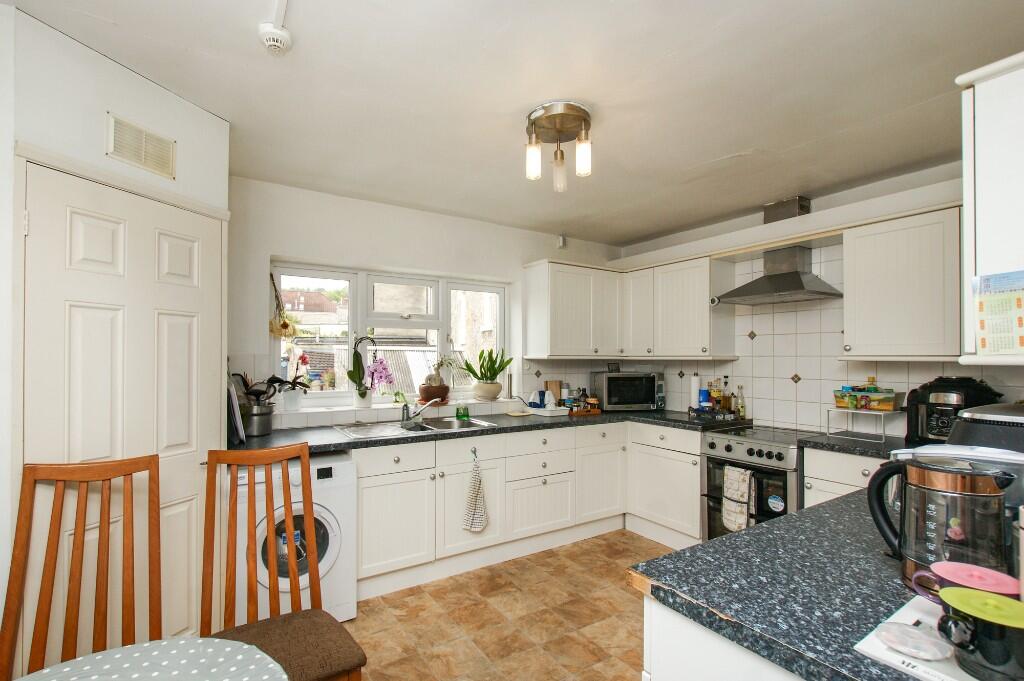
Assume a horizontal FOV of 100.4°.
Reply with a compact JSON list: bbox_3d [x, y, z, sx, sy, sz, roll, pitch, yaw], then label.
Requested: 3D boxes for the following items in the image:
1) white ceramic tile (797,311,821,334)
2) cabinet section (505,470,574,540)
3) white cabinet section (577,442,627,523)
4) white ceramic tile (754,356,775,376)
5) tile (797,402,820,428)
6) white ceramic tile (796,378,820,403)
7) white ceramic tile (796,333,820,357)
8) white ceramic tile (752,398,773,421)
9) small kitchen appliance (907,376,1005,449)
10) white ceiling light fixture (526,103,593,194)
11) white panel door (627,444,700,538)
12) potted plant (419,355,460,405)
[{"bbox_3d":[2.004,-0.124,2.880,0.010,0.150,0.150,1,-2,-31],"label":"white ceramic tile"},{"bbox_3d":[0.210,1.173,3.030,0.605,0.400,0.022,1,-2,-31],"label":"cabinet section"},{"bbox_3d":[0.679,1.080,3.250,0.500,0.560,0.020,1,-2,-32],"label":"white cabinet section"},{"bbox_3d":[1.808,0.190,3.065,0.010,0.150,0.148,1,-2,-35],"label":"white ceramic tile"},{"bbox_3d":[1.973,0.491,2.833,0.010,0.150,0.148,1,-2,-35],"label":"tile"},{"bbox_3d":[2.004,0.339,2.880,0.010,0.150,0.150,1,-2,-31],"label":"white ceramic tile"},{"bbox_3d":[1.973,0.028,2.833,0.010,0.150,0.148,1,-2,-35],"label":"white ceramic tile"},{"bbox_3d":[1.808,0.496,3.065,0.010,0.150,0.148,1,-2,-35],"label":"white ceramic tile"},{"bbox_3d":[2.134,0.370,2.060,0.310,0.360,0.310,1,-2,-31],"label":"small kitchen appliance"},{"bbox_3d":[0.212,-0.859,1.940,0.285,0.285,0.285,0,-1,0],"label":"white ceiling light fixture"},{"bbox_3d":[1.140,1.104,3.180,0.022,0.570,0.600,1,-2,-31],"label":"white panel door"},{"bbox_3d":[-0.555,0.289,3.200,0.260,0.350,0.240,1,-1,-30],"label":"potted plant"}]

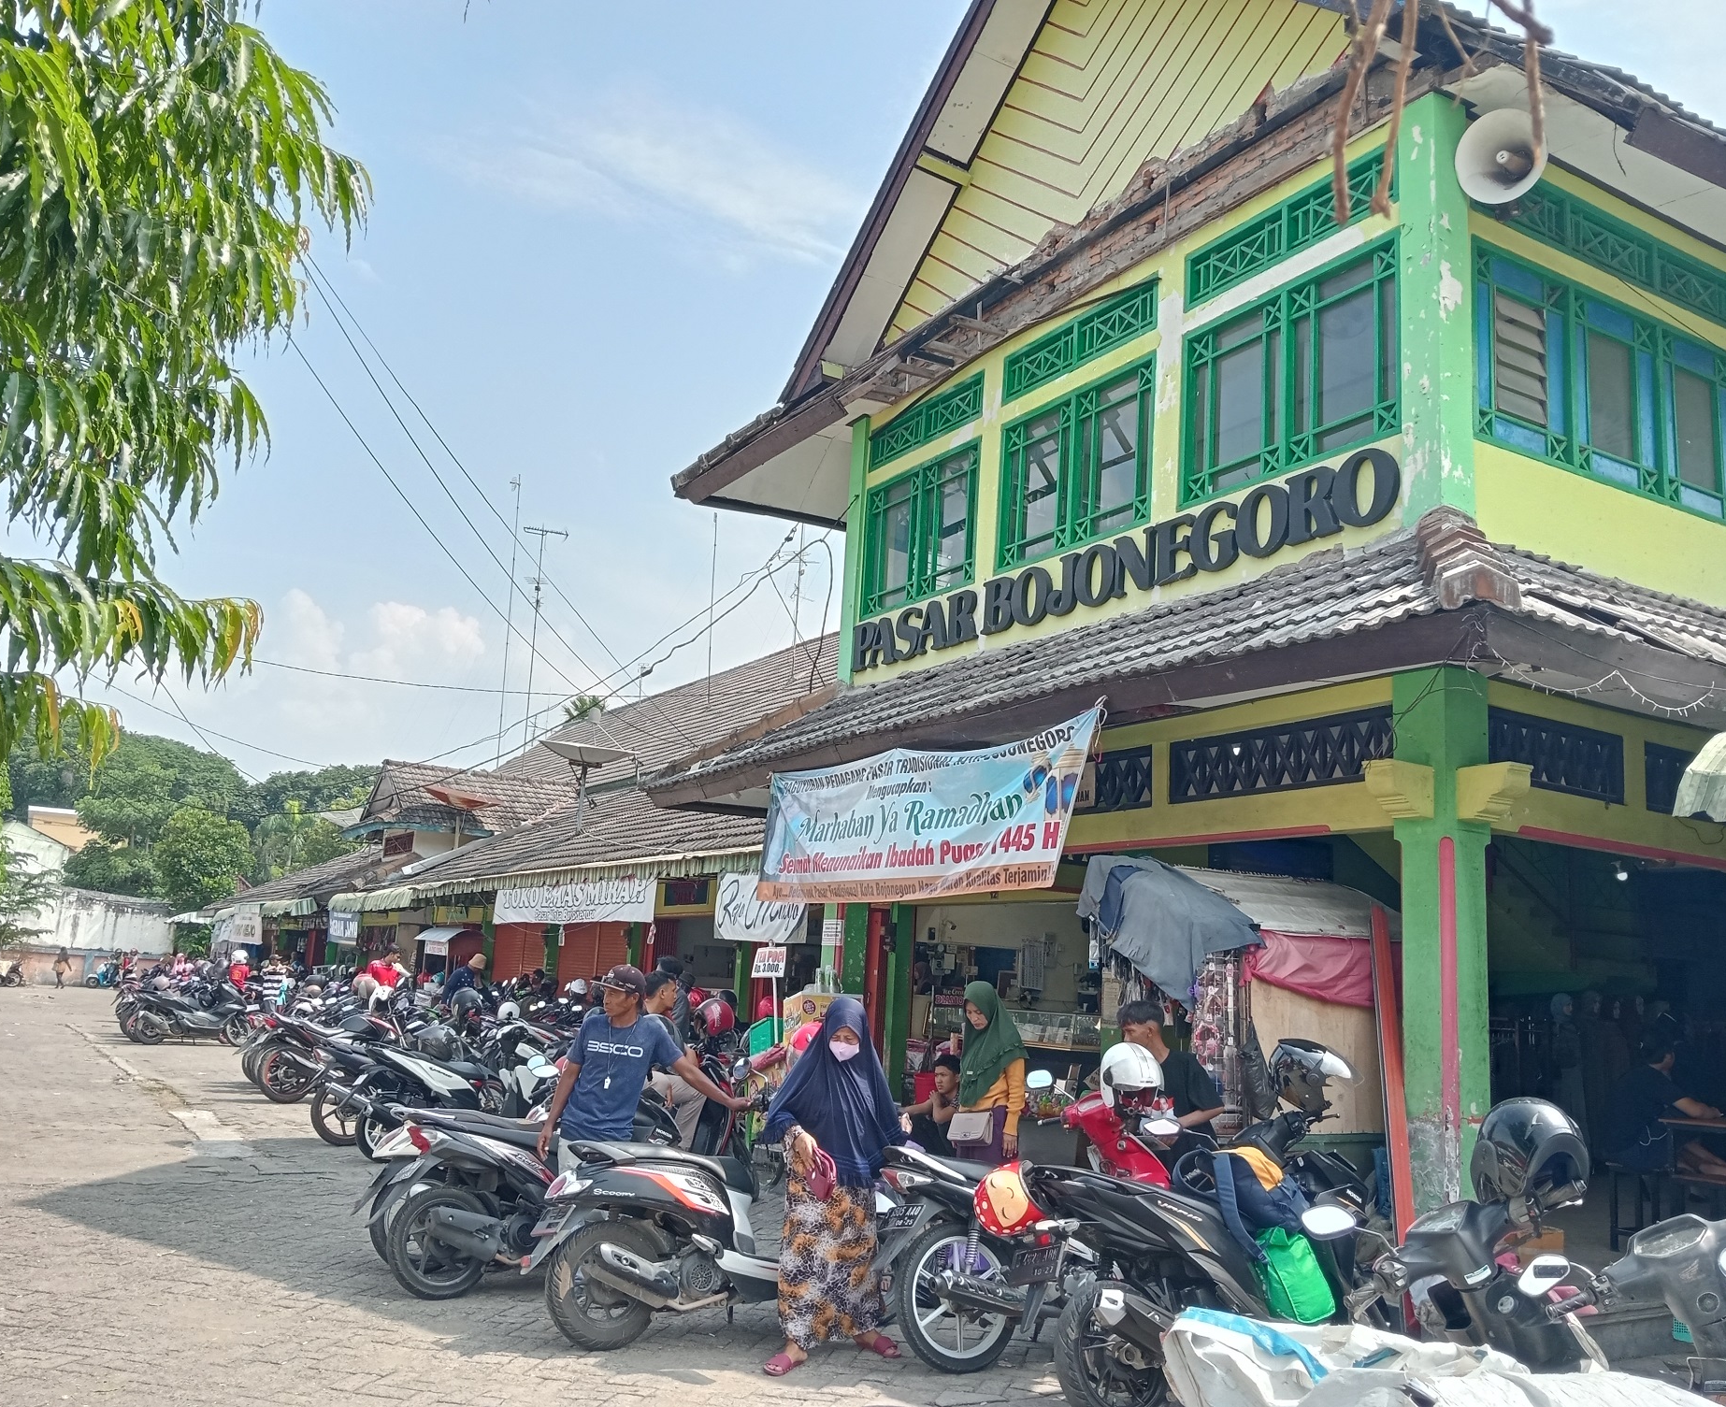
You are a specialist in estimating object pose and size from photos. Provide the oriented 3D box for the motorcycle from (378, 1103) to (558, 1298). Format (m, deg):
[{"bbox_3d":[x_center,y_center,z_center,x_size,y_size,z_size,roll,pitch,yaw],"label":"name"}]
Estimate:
[{"bbox_3d":[-1.455,2.284,7.359,1.880,1.090,0.680,11,-14,-34],"label":"motorcycle"}]

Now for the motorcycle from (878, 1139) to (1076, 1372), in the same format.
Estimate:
[{"bbox_3d":[0.889,2.263,6.580,1.920,1.120,0.700,11,-13,-32],"label":"motorcycle"}]

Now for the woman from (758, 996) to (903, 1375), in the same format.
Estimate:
[{"bbox_3d":[-0.082,1.964,6.369,0.570,1.510,0.450,2,-11,9],"label":"woman"}]

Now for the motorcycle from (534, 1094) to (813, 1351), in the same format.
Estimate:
[{"bbox_3d":[-0.586,2.175,6.585,1.860,1.110,0.690,11,-13,-33],"label":"motorcycle"}]

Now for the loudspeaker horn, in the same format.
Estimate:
[{"bbox_3d":[3.609,-3.000,8.368,0.500,0.500,0.470,-7,5,43],"label":"loudspeaker horn"}]

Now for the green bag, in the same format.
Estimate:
[{"bbox_3d":[1.727,2.288,6.080,0.250,0.370,0.230,-11,-1,-35],"label":"green bag"}]

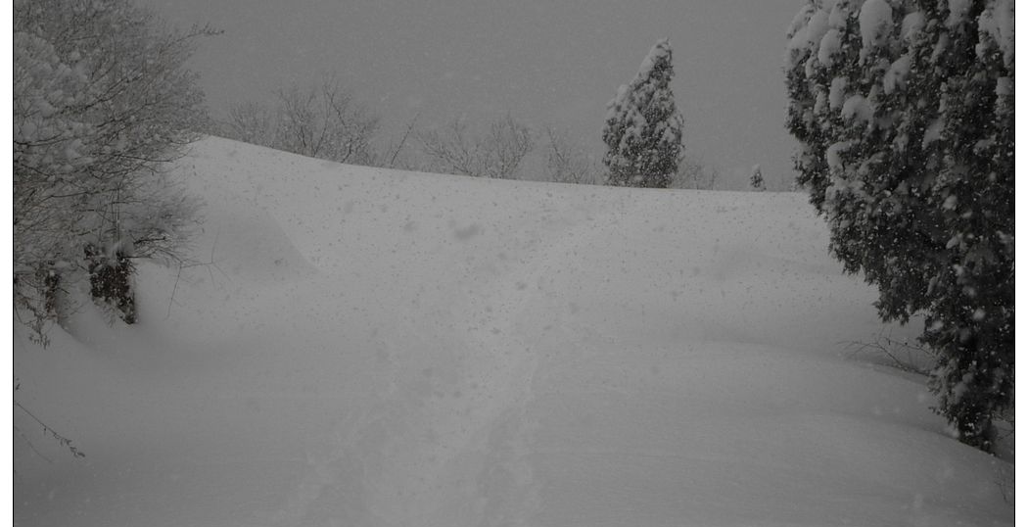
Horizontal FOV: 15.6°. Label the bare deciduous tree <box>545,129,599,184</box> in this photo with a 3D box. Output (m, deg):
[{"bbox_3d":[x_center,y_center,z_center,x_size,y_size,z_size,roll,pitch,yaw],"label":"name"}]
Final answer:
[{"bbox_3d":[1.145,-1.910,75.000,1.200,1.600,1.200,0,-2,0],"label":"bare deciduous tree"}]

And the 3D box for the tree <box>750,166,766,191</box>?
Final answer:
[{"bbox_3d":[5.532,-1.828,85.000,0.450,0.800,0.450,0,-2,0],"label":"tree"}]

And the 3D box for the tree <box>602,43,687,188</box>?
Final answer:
[{"bbox_3d":[1.990,-2.207,58.000,1.300,2.500,1.300,0,-2,0],"label":"tree"}]

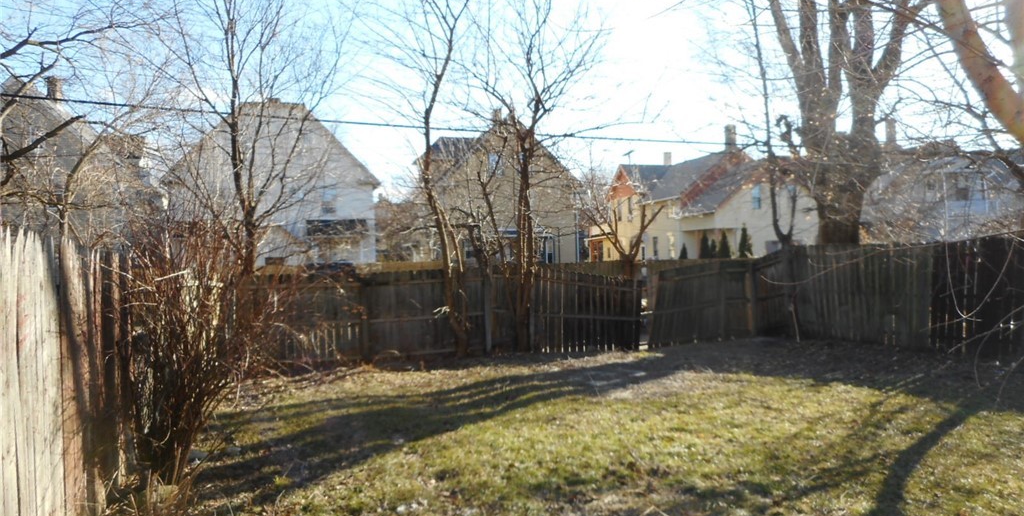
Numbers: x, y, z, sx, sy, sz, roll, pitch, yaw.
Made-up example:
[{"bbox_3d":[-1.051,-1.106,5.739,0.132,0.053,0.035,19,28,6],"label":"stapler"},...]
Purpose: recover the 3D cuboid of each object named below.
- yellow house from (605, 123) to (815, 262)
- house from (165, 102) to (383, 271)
[{"bbox_3d":[12.782,-2.618,47.130,8.300,9.400,12.000,-2,-1,-18],"label":"yellow house"},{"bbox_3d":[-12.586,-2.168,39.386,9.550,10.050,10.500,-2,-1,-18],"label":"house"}]

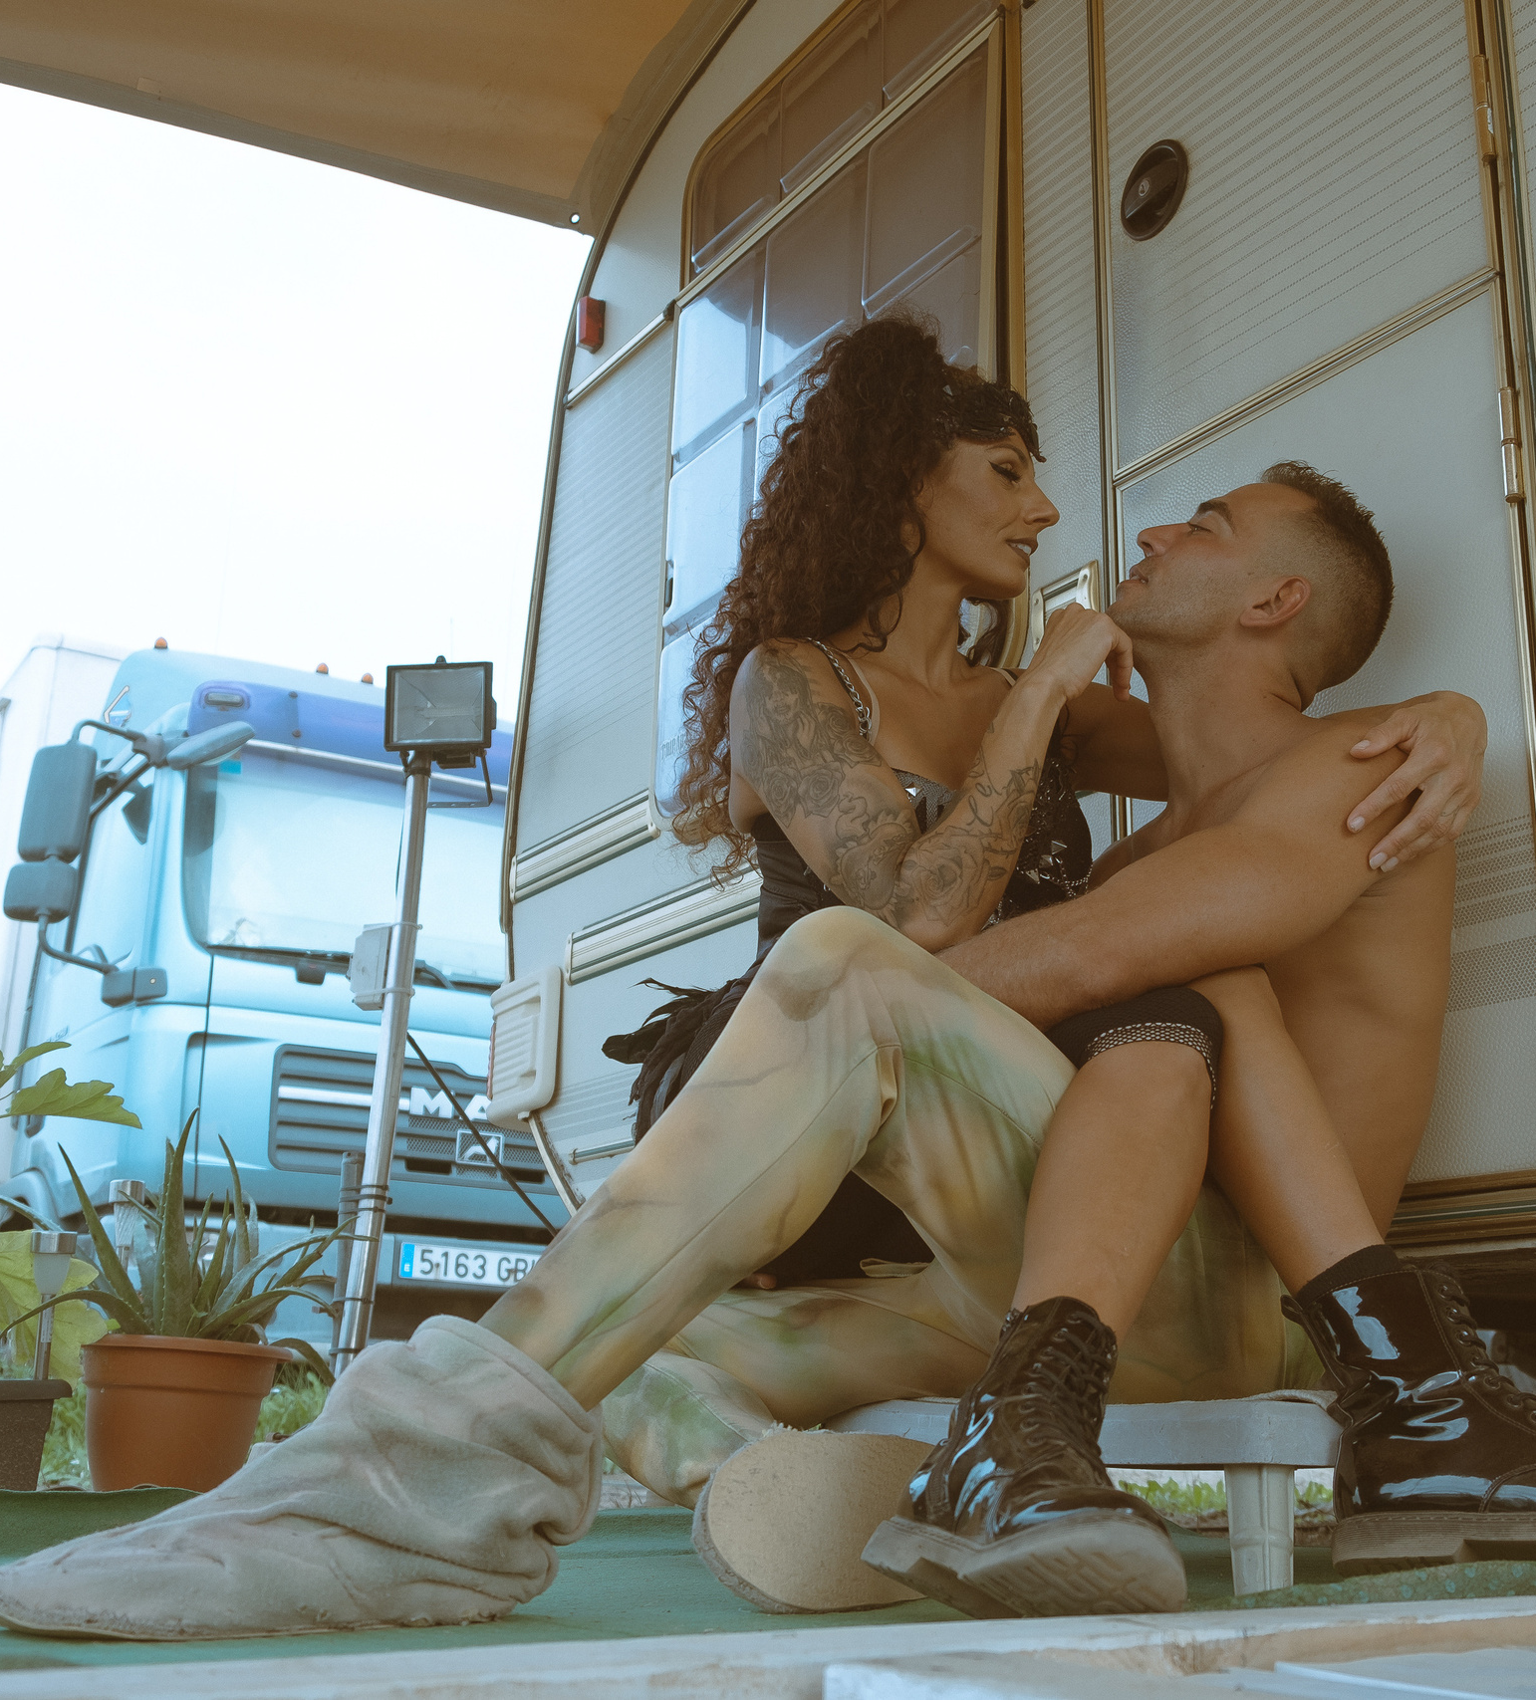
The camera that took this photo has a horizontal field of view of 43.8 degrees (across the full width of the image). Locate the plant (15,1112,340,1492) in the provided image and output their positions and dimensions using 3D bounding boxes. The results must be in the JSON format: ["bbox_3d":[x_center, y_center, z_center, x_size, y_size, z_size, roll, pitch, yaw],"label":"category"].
[{"bbox_3d":[-0.718,0.553,2.340,0.380,0.471,0.370,7,-18,-15],"label":"plant"}]

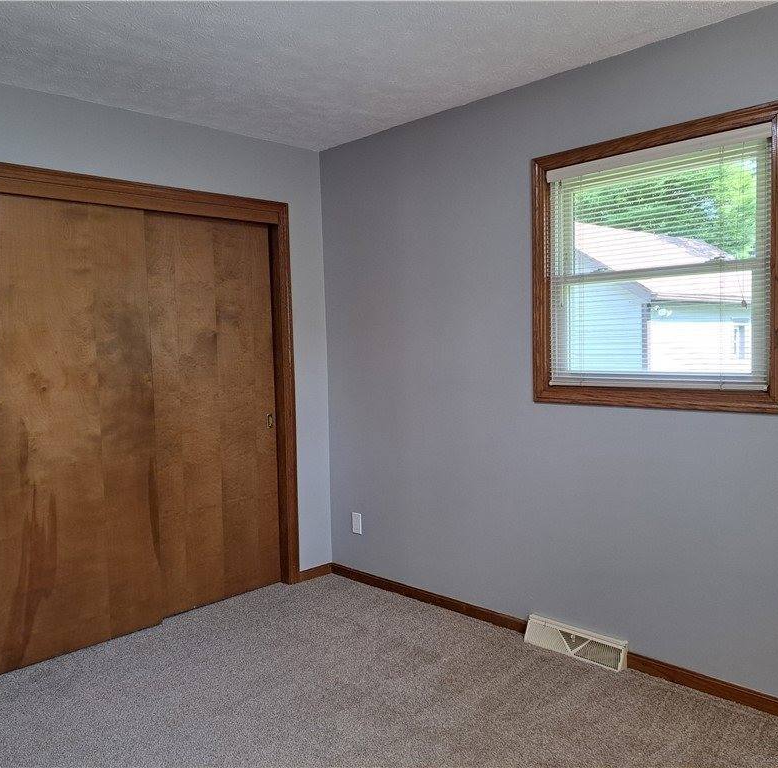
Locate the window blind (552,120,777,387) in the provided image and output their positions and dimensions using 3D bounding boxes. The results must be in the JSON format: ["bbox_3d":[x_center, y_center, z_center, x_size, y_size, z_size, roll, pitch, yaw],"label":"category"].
[{"bbox_3d":[0.996,-0.436,2.721,0.868,0.902,0.035,2,5,45],"label":"window blind"}]

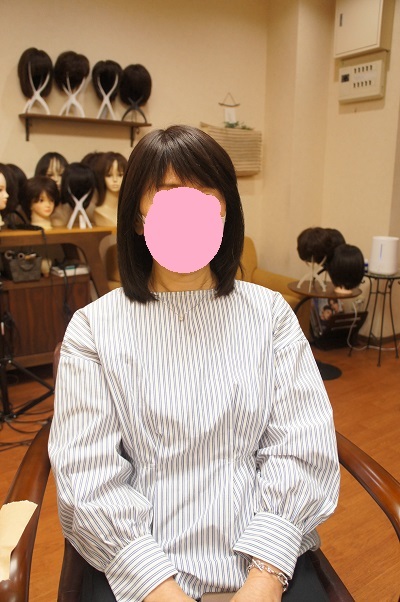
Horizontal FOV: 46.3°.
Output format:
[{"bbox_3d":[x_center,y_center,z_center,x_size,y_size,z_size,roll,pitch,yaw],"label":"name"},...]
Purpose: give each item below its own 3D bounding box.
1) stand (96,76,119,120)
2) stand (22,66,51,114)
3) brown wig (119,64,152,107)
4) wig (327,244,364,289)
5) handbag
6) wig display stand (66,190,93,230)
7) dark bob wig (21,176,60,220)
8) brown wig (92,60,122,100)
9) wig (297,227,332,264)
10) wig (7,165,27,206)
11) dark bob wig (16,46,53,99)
[{"bbox_3d":[-0.636,-1.414,3.217,0.145,0.310,0.140,-10,17,-35],"label":"stand"},{"bbox_3d":[-1.024,-1.332,2.939,0.165,0.309,0.150,-10,17,-35],"label":"stand"},{"bbox_3d":[-0.454,-1.525,3.317,0.210,0.273,0.220,-6,15,-22],"label":"brown wig"},{"bbox_3d":[0.898,-0.201,2.861,0.220,0.300,0.235,3,14,14],"label":"wig"},{"bbox_3d":[-1.111,-0.222,2.968,0.210,0.185,0.115,-10,17,-35],"label":"handbag"},{"bbox_3d":[-0.715,-0.595,2.735,0.165,0.340,0.165,-5,14,-19],"label":"wig display stand"},{"bbox_3d":[-0.905,-0.585,2.680,0.220,0.250,0.200,13,19,44],"label":"dark bob wig"},{"bbox_3d":[-0.576,-1.375,2.930,0.195,0.255,0.215,-5,14,-19],"label":"brown wig"},{"bbox_3d":[0.666,-0.324,2.733,0.205,0.215,0.220,2,14,10],"label":"wig"},{"bbox_3d":[-1.156,-0.706,2.876,0.200,0.257,0.220,-9,17,-33],"label":"wig"},{"bbox_3d":[-0.957,-1.323,2.720,0.200,0.285,0.220,-7,15,-26],"label":"dark bob wig"}]

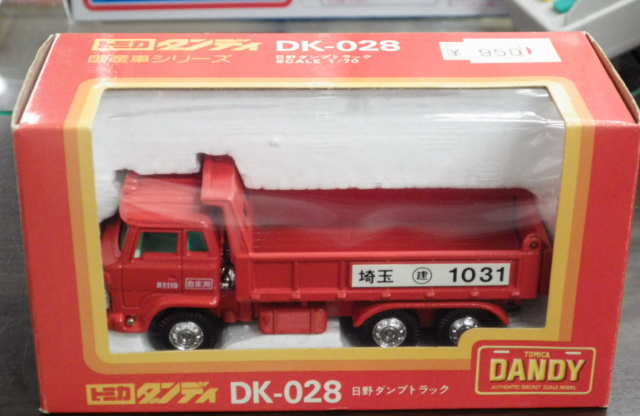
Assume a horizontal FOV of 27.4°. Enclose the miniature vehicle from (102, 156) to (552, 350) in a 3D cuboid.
[{"bbox_3d":[0.001,0.010,0.327,0.110,0.046,0.035,0,27,-1],"label":"miniature vehicle"}]

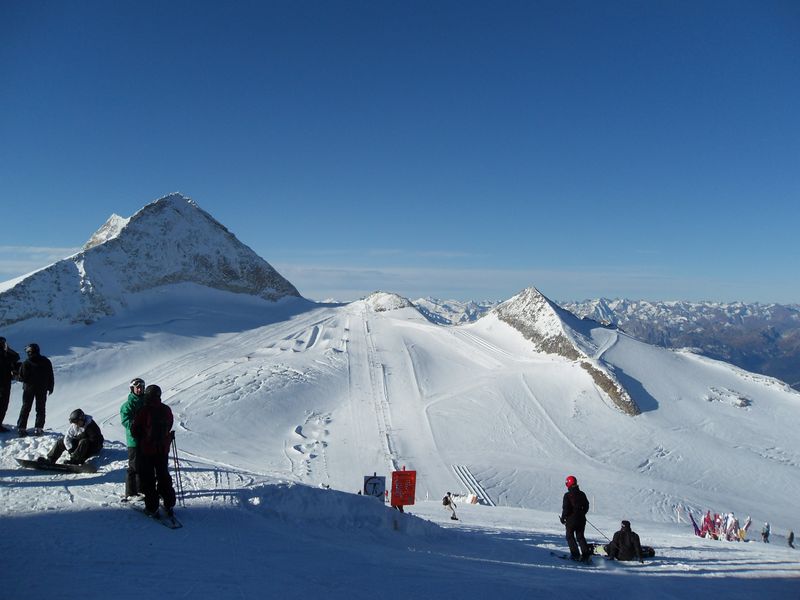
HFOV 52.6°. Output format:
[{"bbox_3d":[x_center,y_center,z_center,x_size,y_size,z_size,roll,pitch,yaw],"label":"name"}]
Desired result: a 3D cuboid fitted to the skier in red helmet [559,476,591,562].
[{"bbox_3d":[3.667,4.575,16.900,0.600,1.830,0.460,0,0,-30],"label":"skier in red helmet"}]

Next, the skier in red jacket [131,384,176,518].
[{"bbox_3d":[-3.513,2.163,11.550,0.630,1.860,0.500,0,0,-18],"label":"skier in red jacket"}]

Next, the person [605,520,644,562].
[{"bbox_3d":[4.812,5.165,17.300,0.750,0.900,0.900,0,0,-9],"label":"person"}]

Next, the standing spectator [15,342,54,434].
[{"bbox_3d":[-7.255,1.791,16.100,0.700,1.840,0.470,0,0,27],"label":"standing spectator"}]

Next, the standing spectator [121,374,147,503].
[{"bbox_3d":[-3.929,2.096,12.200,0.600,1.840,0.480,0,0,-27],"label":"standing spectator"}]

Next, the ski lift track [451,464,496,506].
[{"bbox_3d":[10.449,26.372,115.000,1.900,2.200,14.500,0,0,-12],"label":"ski lift track"}]

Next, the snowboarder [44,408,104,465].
[{"bbox_3d":[-5.835,2.447,14.500,1.000,1.000,0.720,0,0,-37],"label":"snowboarder"}]

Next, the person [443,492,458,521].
[{"bbox_3d":[3.028,12.381,48.500,0.750,1.700,0.650,0,0,-24],"label":"person"}]

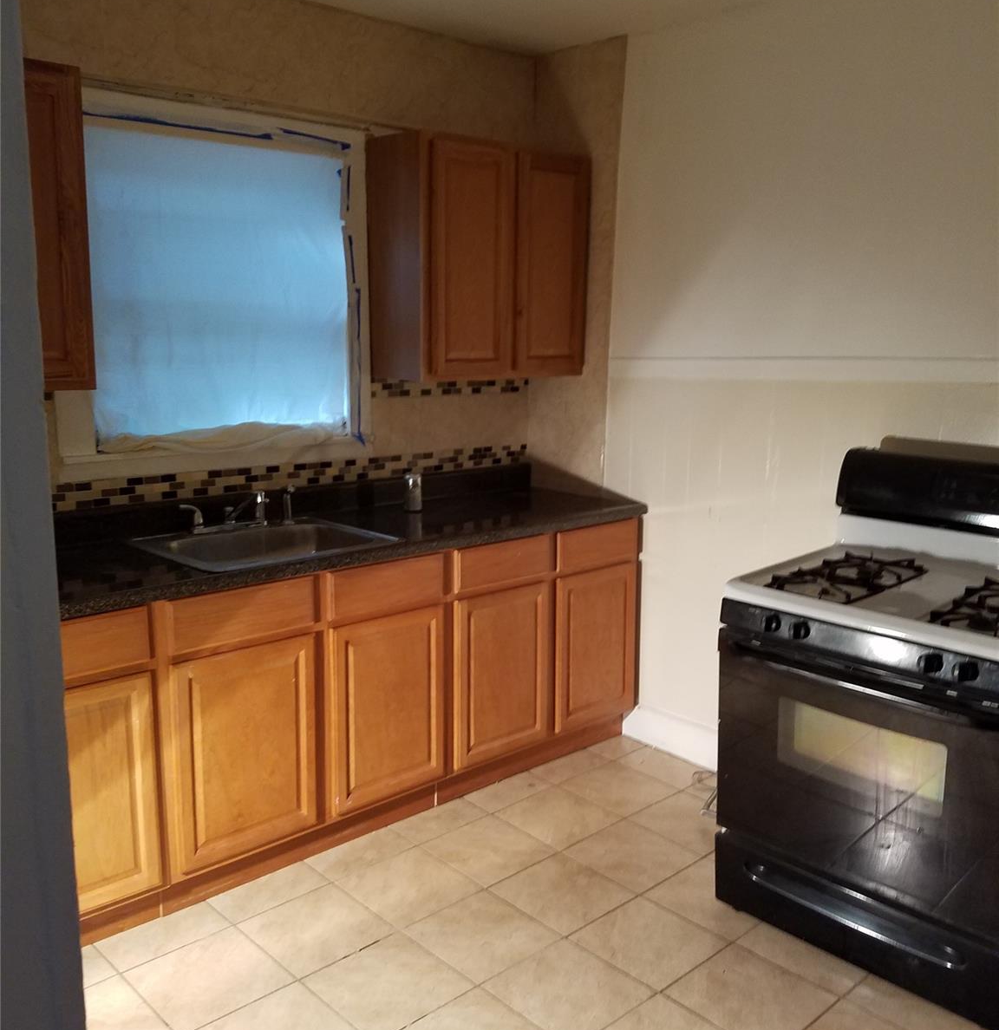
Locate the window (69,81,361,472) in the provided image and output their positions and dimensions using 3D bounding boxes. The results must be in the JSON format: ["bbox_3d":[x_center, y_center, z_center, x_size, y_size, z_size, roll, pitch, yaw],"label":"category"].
[{"bbox_3d":[-0.851,-0.700,3.077,1.056,1.023,0.100,-9,14,-43],"label":"window"}]

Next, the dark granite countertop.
[{"bbox_3d":[-0.469,0.025,3.116,2.209,0.139,0.611,-9,14,-43],"label":"dark granite countertop"}]

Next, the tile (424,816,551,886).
[{"bbox_3d":[-0.030,1.008,3.001,0.299,0.010,0.299,-9,14,-42],"label":"tile"}]

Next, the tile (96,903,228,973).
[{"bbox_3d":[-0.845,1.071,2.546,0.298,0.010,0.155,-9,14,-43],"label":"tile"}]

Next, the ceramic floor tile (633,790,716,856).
[{"bbox_3d":[0.615,0.981,3.192,0.299,0.010,0.299,-9,14,-42],"label":"ceramic floor tile"}]

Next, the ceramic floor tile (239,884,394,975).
[{"bbox_3d":[-0.469,1.076,2.595,0.299,0.010,0.299,-9,14,-42],"label":"ceramic floor tile"}]

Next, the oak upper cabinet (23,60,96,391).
[{"bbox_3d":[-1.314,-0.699,2.439,0.500,0.781,0.326,-9,14,-43],"label":"oak upper cabinet"}]

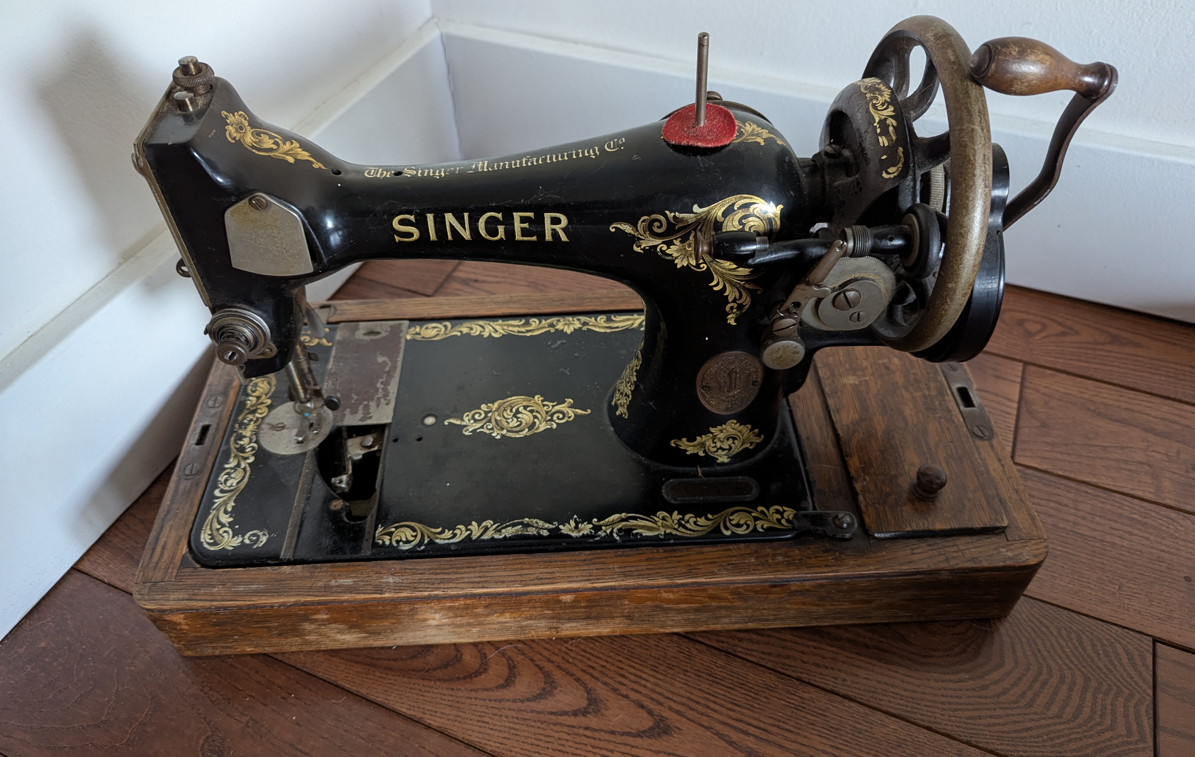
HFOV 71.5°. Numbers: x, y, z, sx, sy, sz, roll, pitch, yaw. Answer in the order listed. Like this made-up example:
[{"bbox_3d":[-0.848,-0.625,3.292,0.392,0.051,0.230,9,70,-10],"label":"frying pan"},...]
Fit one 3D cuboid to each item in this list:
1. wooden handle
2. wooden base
[{"bbox_3d":[0.161,-0.113,0.303,0.052,0.021,0.021,6,47,-6],"label":"wooden handle"},{"bbox_3d":[-0.005,0.039,0.486,0.447,0.052,0.212,-3,48,0],"label":"wooden base"}]

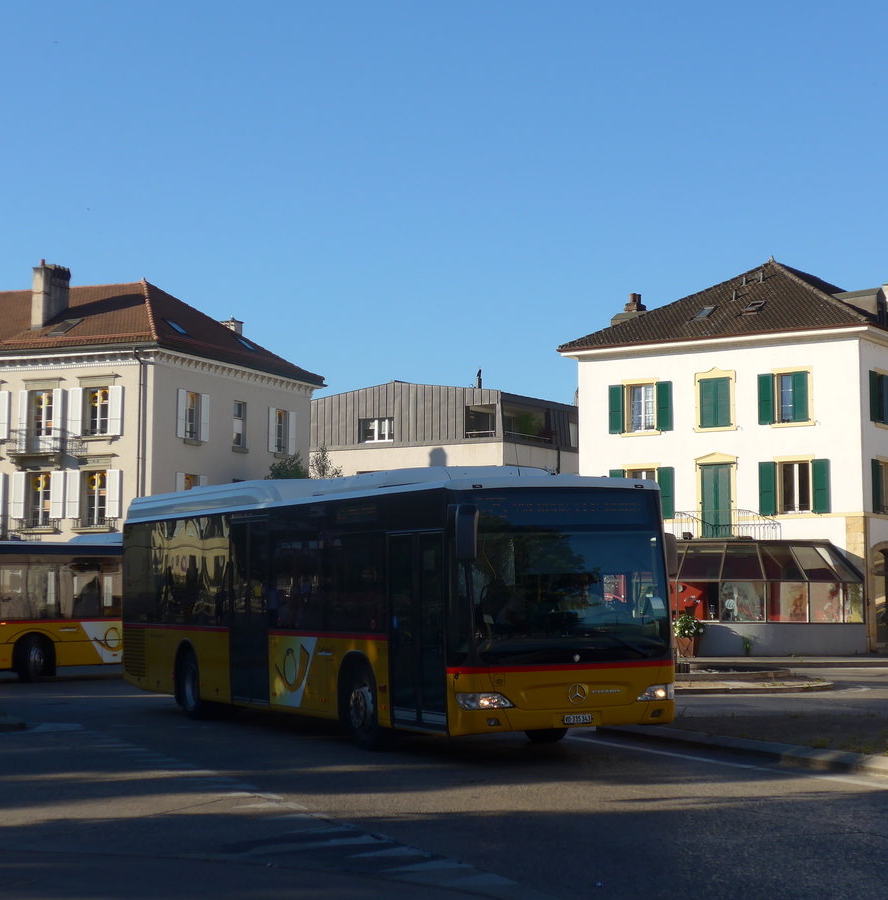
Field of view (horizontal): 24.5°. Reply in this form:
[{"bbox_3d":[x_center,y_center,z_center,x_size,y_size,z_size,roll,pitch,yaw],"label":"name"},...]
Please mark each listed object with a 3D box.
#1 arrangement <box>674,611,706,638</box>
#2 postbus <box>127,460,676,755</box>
[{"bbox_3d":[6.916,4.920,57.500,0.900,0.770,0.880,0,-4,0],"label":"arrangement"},{"bbox_3d":[-1.160,1.880,25.245,2.550,3.080,11.950,1,-4,-25],"label":"postbus"}]

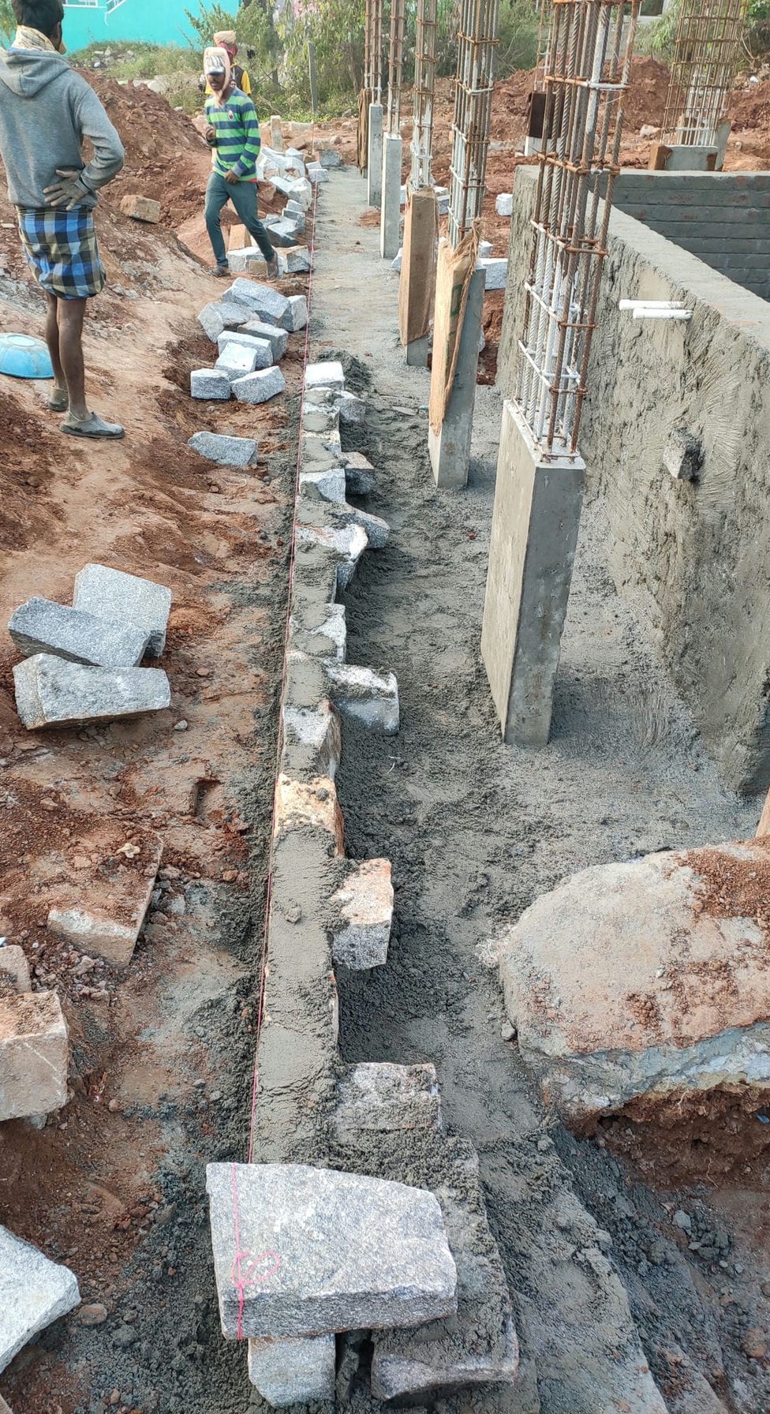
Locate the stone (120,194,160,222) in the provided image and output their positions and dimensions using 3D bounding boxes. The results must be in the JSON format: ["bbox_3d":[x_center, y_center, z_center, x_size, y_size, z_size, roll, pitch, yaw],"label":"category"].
[{"bbox_3d":[-1.738,-3.563,7.277,0.220,0.150,0.220,-8,32,-40],"label":"stone"}]

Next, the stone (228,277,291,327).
[{"bbox_3d":[-0.931,-2.961,7.507,0.400,0.135,0.225,23,49,-6],"label":"stone"}]

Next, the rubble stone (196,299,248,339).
[{"bbox_3d":[-1.041,-2.530,6.675,0.330,0.220,0.220,6,34,7],"label":"rubble stone"}]

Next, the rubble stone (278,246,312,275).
[{"bbox_3d":[-0.794,-3.990,9.083,0.230,0.200,0.230,-11,35,-18],"label":"rubble stone"}]

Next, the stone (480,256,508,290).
[{"bbox_3d":[0.760,-3.064,7.237,0.210,0.175,0.200,-6,35,-9],"label":"stone"}]

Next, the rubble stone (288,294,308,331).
[{"bbox_3d":[-0.664,-2.793,7.250,0.220,0.190,0.200,27,42,34],"label":"rubble stone"}]

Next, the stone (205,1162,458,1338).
[{"bbox_3d":[-0.093,0.954,1.800,0.405,0.112,0.240,4,28,-11],"label":"stone"}]

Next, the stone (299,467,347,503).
[{"bbox_3d":[-0.286,-1.026,4.816,0.210,0.160,0.250,-1,34,-3],"label":"stone"}]

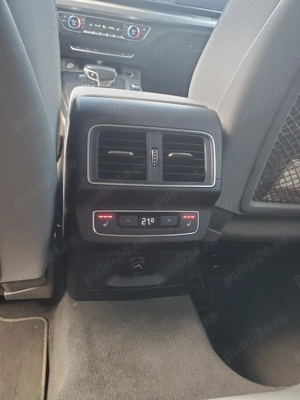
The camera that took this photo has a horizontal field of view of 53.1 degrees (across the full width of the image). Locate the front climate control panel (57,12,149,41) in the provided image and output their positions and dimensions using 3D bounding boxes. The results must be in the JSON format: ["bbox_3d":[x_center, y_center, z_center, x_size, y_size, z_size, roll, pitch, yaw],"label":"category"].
[{"bbox_3d":[-0.141,-0.518,0.919,0.280,0.060,0.030,1,3,-17],"label":"front climate control panel"}]

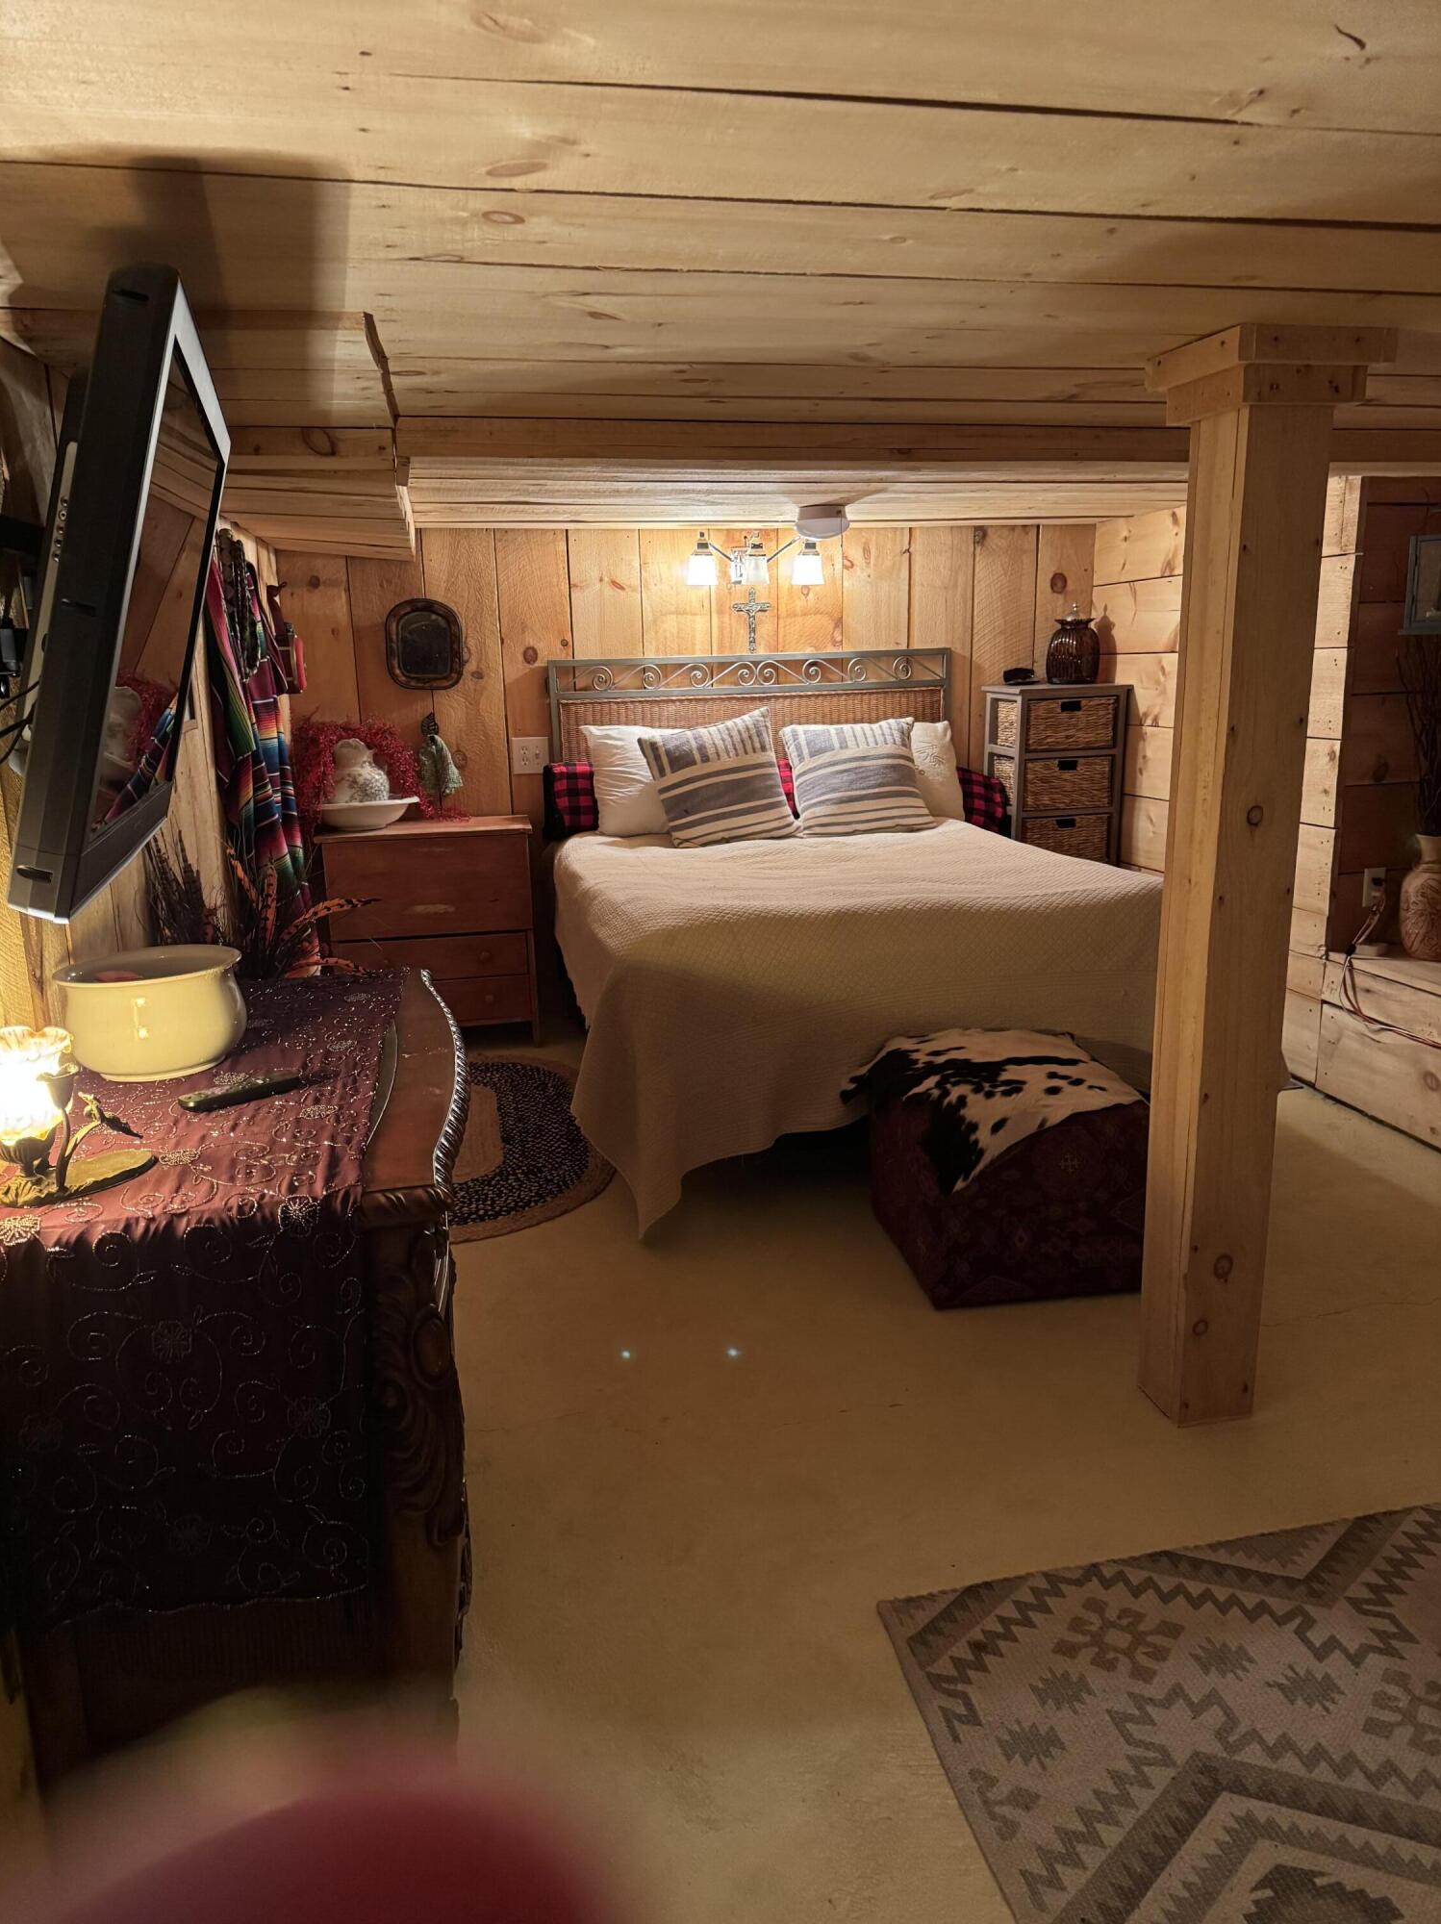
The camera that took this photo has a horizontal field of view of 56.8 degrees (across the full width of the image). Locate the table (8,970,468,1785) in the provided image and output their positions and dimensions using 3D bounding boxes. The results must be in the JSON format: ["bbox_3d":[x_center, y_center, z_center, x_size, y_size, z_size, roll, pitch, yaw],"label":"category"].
[{"bbox_3d":[-0.593,0.534,1.907,0.520,0.815,1.075,-4,13,-11],"label":"table"}]

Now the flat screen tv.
[{"bbox_3d":[-0.735,-0.431,1.653,0.100,0.594,0.950,11,8,-19],"label":"flat screen tv"}]

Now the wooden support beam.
[{"bbox_3d":[0.852,-0.072,2.234,0.245,1.779,0.245,-4,13,-11],"label":"wooden support beam"}]

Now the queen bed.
[{"bbox_3d":[0.356,-0.273,4.142,1.740,1.330,2.230,-4,13,-11],"label":"queen bed"}]

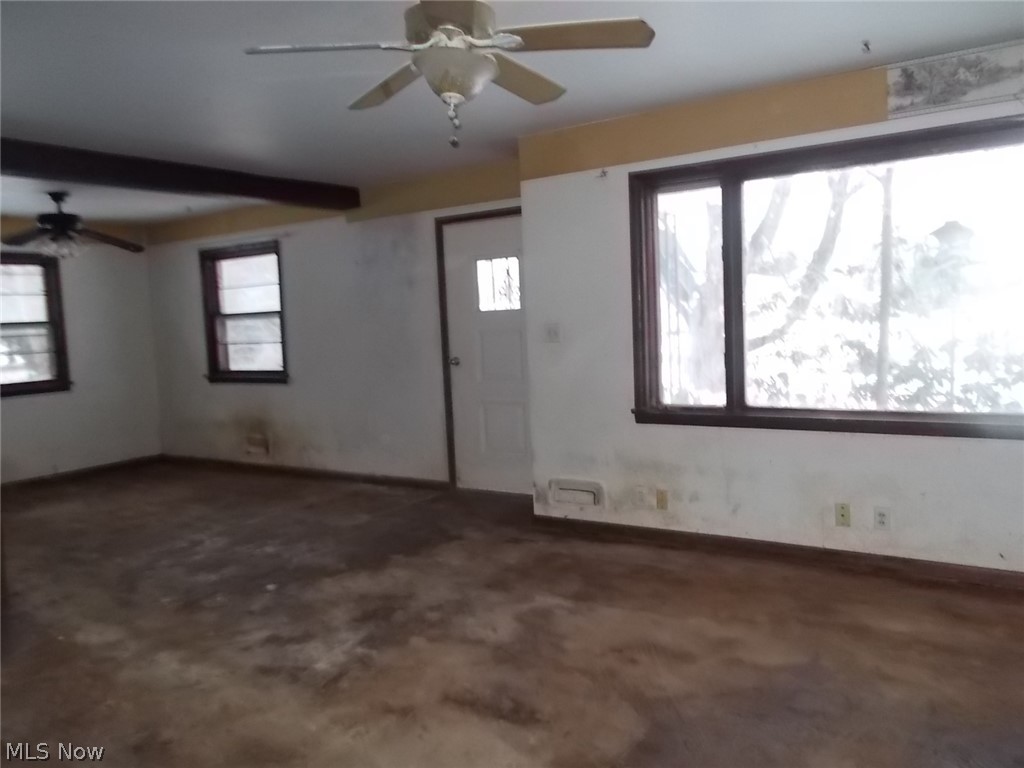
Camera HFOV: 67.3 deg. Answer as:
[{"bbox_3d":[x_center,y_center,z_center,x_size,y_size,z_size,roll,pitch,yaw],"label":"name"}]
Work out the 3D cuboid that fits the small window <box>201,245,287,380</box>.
[{"bbox_3d":[-2.464,-0.633,7.058,1.050,1.251,0.090,1,7,33],"label":"small window"}]

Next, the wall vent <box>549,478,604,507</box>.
[{"bbox_3d":[0.382,0.663,4.665,0.373,0.144,0.040,1,7,33],"label":"wall vent"}]

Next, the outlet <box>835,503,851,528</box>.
[{"bbox_3d":[1.661,0.659,3.858,0.072,0.118,0.012,1,7,33],"label":"outlet"}]

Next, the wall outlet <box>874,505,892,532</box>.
[{"bbox_3d":[1.814,0.657,3.760,0.074,0.116,0.012,1,7,33],"label":"wall outlet"}]

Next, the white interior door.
[{"bbox_3d":[-0.075,-0.192,5.588,0.905,1.999,0.050,1,7,33],"label":"white interior door"}]

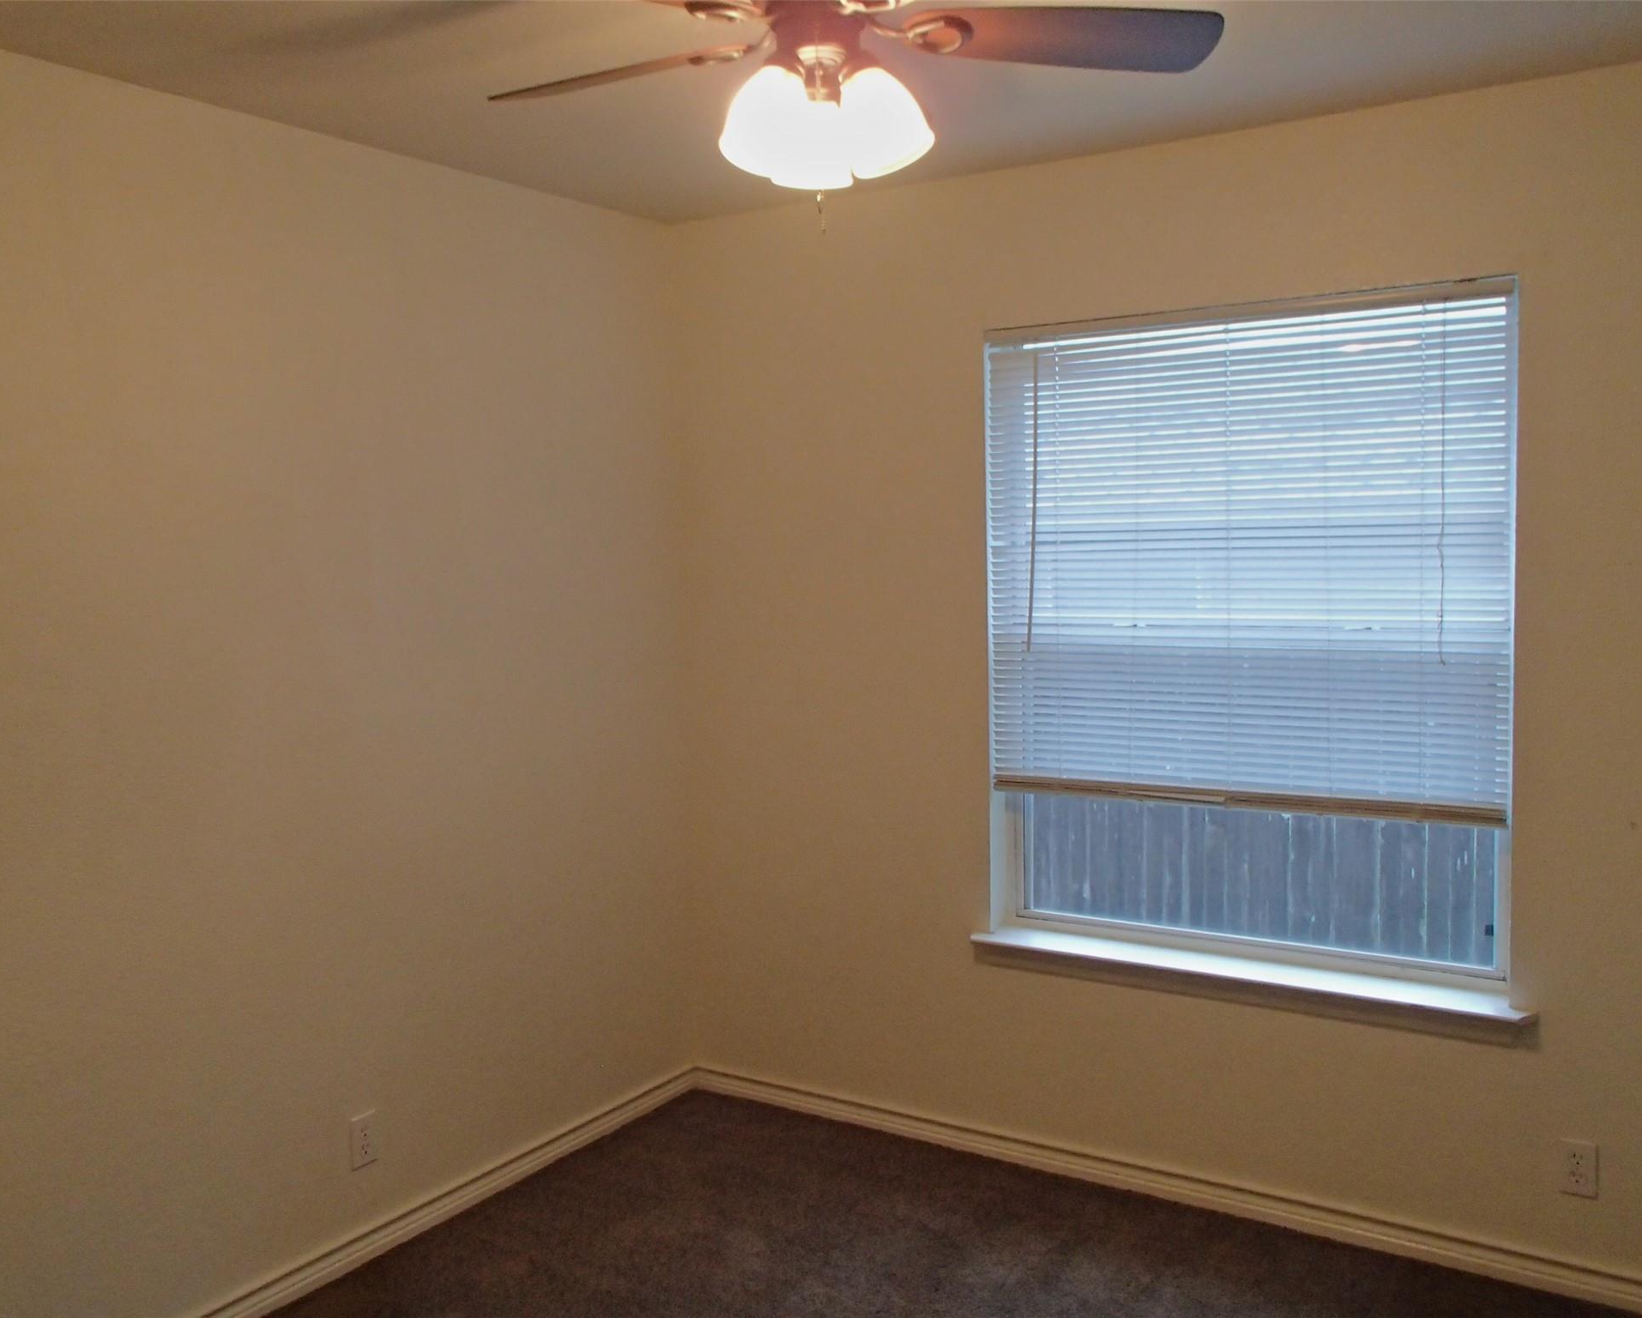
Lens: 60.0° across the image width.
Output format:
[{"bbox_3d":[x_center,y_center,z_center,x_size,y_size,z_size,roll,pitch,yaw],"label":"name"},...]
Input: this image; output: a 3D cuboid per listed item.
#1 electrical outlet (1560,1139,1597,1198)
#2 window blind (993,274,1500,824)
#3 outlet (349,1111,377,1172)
[{"bbox_3d":[1.541,1.035,2.888,0.071,0.114,0.010,2,6,33],"label":"electrical outlet"},{"bbox_3d":[0.917,-0.221,3.205,1.170,1.122,0.040,2,6,33],"label":"window blind"},{"bbox_3d":[-1.011,1.068,3.149,0.010,0.114,0.071,2,6,33],"label":"outlet"}]

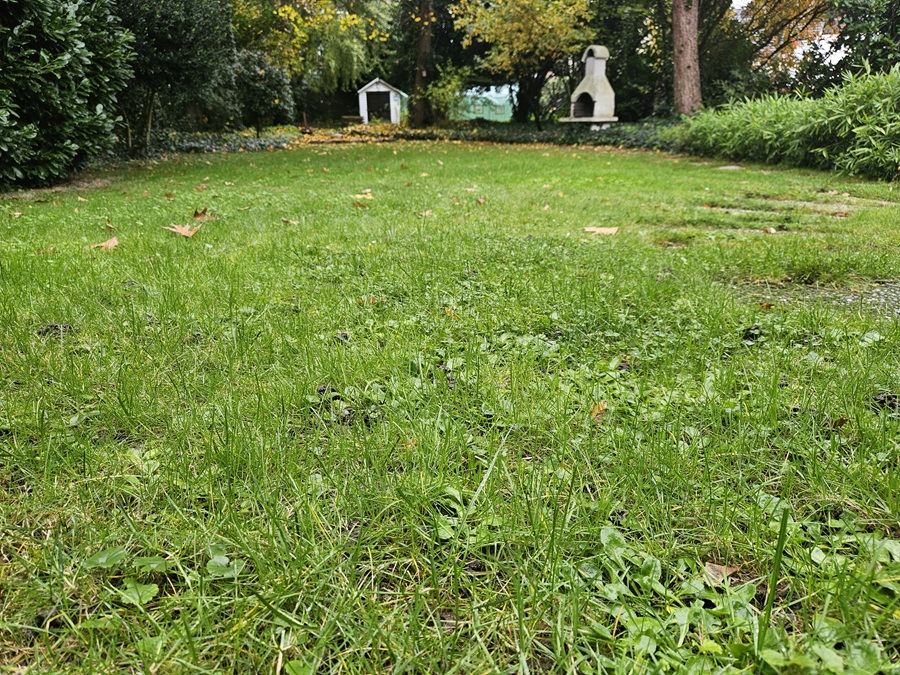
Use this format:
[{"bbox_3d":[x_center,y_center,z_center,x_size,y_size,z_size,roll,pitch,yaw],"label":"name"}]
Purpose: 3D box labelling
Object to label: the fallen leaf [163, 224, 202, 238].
[{"bbox_3d":[-1.052,-0.417,2.352,0.155,0.040,0.110,-9,21,-23],"label":"fallen leaf"}]

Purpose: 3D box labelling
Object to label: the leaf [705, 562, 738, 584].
[{"bbox_3d":[0.272,0.237,0.600,0.034,0.010,0.024,11,22,27],"label":"leaf"}]

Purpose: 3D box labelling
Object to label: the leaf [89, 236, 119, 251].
[{"bbox_3d":[-1.225,-0.333,2.117,0.107,0.035,0.085,-11,22,-28],"label":"leaf"}]

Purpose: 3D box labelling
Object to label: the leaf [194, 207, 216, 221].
[{"bbox_3d":[-1.141,-0.574,2.792,0.118,0.045,0.090,-8,21,-21],"label":"leaf"}]

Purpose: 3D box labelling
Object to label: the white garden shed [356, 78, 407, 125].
[{"bbox_3d":[-2.023,-7.089,18.000,1.270,1.330,1.450,1,20,2],"label":"white garden shed"}]

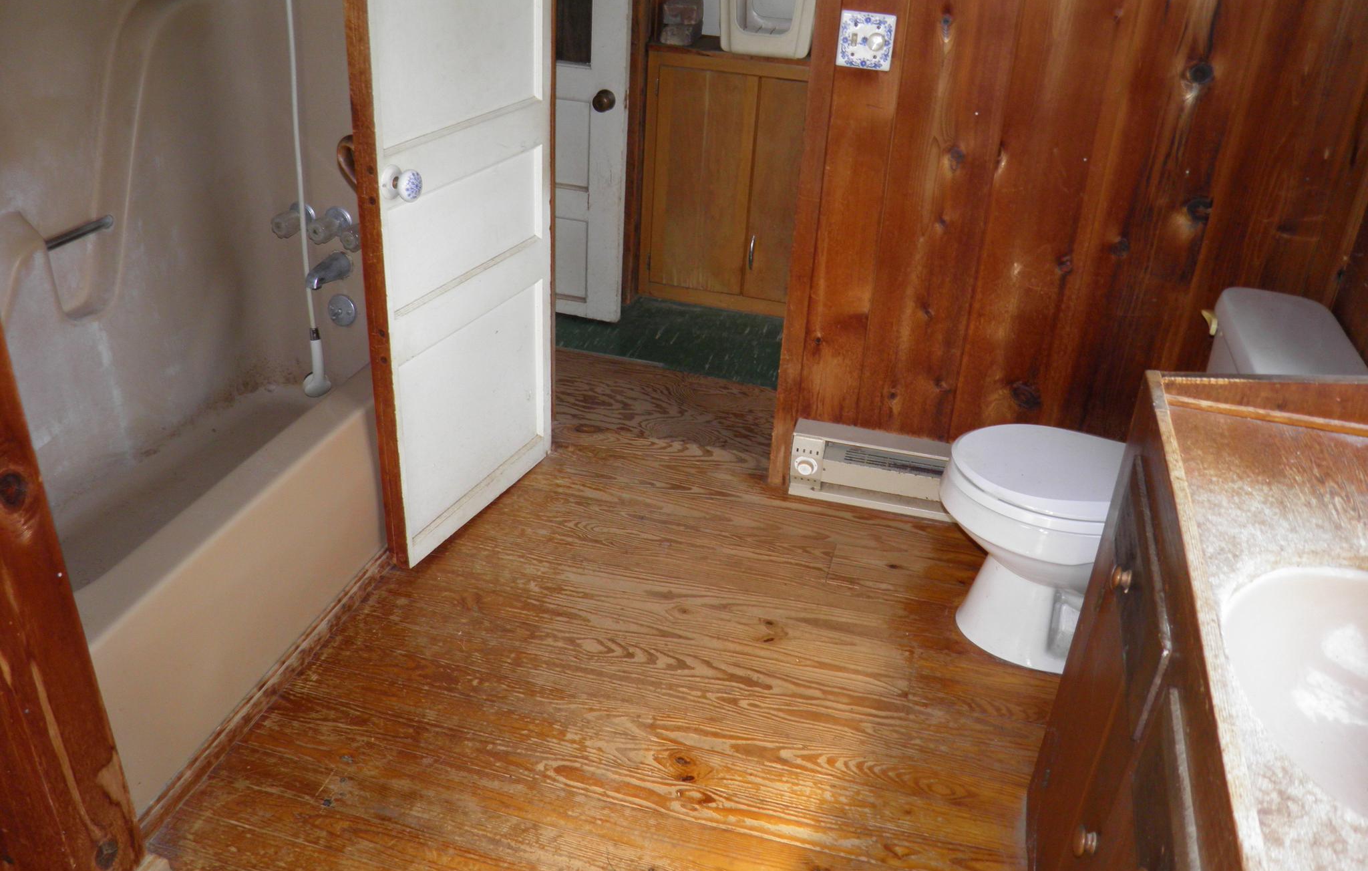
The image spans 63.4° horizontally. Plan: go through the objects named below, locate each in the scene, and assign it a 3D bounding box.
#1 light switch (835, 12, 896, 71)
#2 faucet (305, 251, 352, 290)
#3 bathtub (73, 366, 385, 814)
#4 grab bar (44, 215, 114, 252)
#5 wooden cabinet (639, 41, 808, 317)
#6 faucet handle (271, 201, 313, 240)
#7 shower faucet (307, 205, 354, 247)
[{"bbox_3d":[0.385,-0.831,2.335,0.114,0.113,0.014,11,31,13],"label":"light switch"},{"bbox_3d":[-0.924,-0.422,2.867,0.055,0.065,0.140,11,31,13],"label":"faucet"},{"bbox_3d":[-1.097,0.096,2.501,0.760,0.410,1.520,11,31,13],"label":"bathtub"},{"bbox_3d":[-1.312,-0.438,2.402,0.030,0.027,0.190,11,31,13],"label":"grab bar"},{"bbox_3d":[0.253,-0.882,3.829,0.745,0.875,0.260,11,31,13],"label":"wooden cabinet"},{"bbox_3d":[-1.015,-0.551,2.845,0.070,0.070,0.096,10,30,12],"label":"faucet handle"},{"bbox_3d":[-0.906,-0.533,2.820,0.068,0.068,0.105,11,31,13],"label":"shower faucet"}]

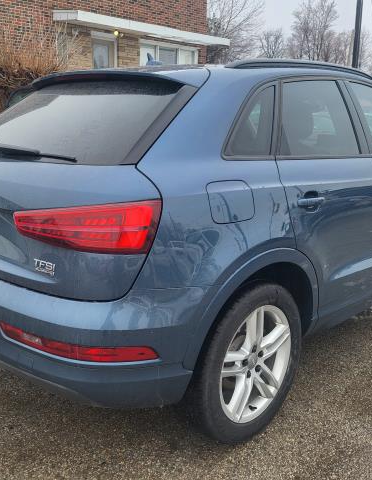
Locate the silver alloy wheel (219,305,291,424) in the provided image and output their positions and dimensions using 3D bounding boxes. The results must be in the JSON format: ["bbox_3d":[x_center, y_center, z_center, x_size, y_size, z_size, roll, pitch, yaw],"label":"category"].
[{"bbox_3d":[0.235,0.485,1.980,0.180,0.480,0.480,13,19,43],"label":"silver alloy wheel"}]

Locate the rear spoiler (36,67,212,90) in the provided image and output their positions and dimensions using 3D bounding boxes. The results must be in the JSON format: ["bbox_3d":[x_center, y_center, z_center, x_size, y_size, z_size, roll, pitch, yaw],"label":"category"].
[{"bbox_3d":[-0.445,-0.711,2.161,1.220,0.125,0.290,13,19,43],"label":"rear spoiler"}]

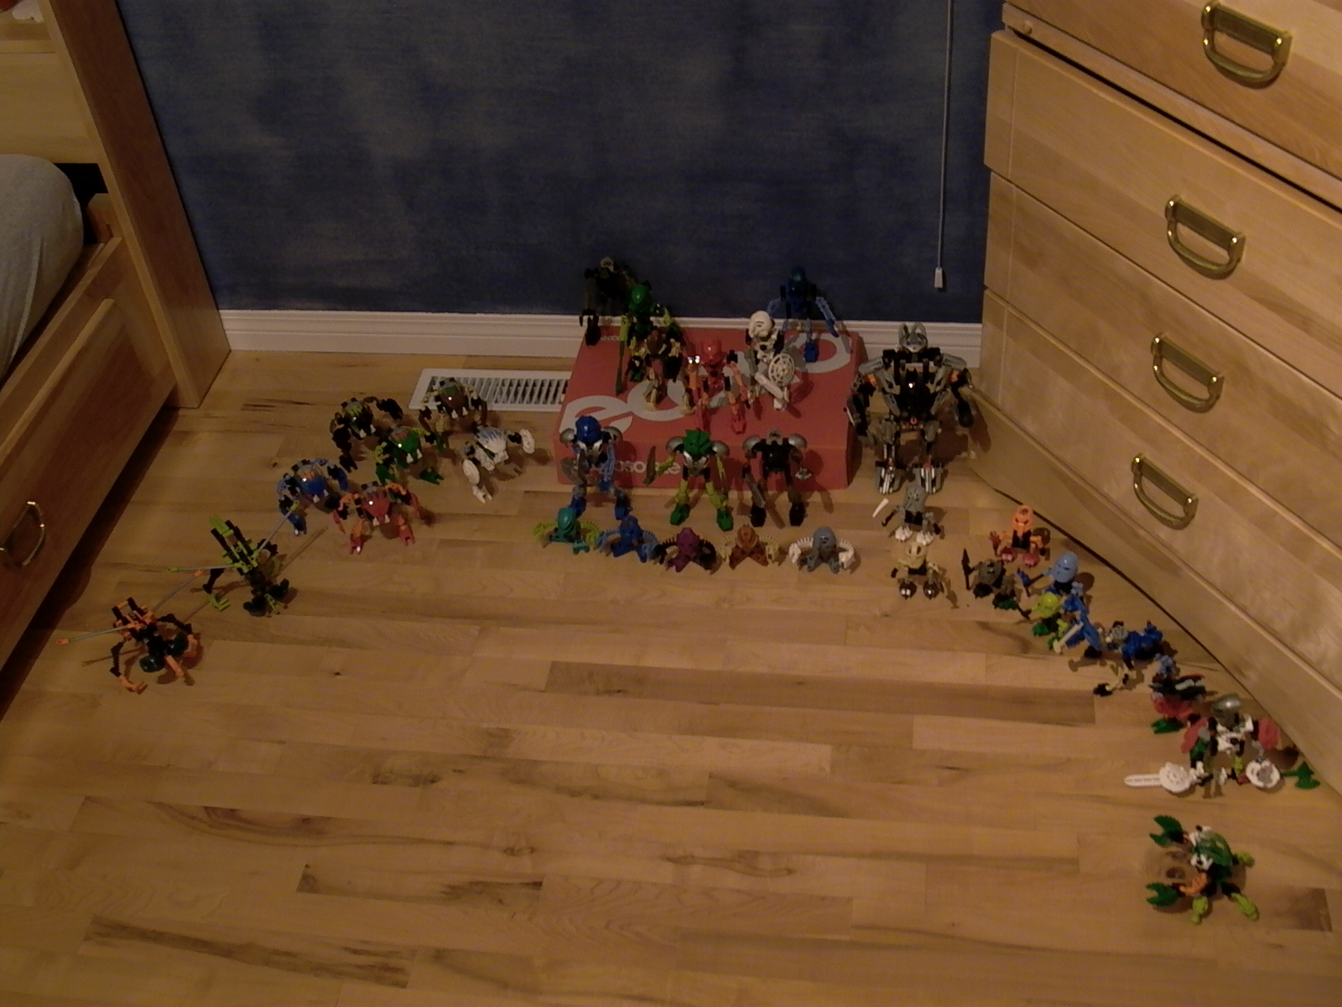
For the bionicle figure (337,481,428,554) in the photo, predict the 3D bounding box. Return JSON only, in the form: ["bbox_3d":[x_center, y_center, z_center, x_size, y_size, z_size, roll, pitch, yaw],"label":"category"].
[{"bbox_3d":[-0.446,0.015,2.274,0.130,0.090,0.095,-12,41,-7],"label":"bionicle figure"}]

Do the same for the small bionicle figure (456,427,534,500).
[{"bbox_3d":[-0.282,-0.080,2.354,0.122,0.086,0.082,-32,47,-26],"label":"small bionicle figure"}]

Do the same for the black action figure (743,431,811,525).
[{"bbox_3d":[0.156,-0.040,2.192,0.100,0.172,0.084,0,42,7],"label":"black action figure"}]

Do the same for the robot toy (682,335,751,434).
[{"bbox_3d":[0.079,-0.200,2.380,0.099,0.162,0.081,-2,42,4],"label":"robot toy"}]

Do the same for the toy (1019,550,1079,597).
[{"bbox_3d":[0.539,0.102,2.054,0.083,0.084,0.083,-28,46,-23],"label":"toy"}]

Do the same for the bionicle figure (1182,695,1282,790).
[{"bbox_3d":[0.731,0.296,1.902,0.131,0.141,0.091,9,44,16],"label":"bionicle figure"}]

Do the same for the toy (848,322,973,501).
[{"bbox_3d":[0.354,-0.145,2.210,0.185,0.285,0.110,0,41,7],"label":"toy"}]

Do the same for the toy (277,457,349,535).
[{"bbox_3d":[-0.608,-0.038,2.469,0.111,0.093,0.096,-29,46,-24],"label":"toy"}]

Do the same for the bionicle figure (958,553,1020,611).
[{"bbox_3d":[0.485,0.104,2.198,0.084,0.073,0.063,21,48,27],"label":"bionicle figure"}]

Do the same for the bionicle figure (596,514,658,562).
[{"bbox_3d":[-0.067,0.044,2.337,0.083,0.063,0.061,8,43,15],"label":"bionicle figure"}]

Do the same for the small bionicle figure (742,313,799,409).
[{"bbox_3d":[0.156,-0.222,2.281,0.085,0.165,0.080,8,43,16],"label":"small bionicle figure"}]

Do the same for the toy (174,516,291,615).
[{"bbox_3d":[-0.637,0.095,2.204,0.150,0.090,0.145,-32,47,-27],"label":"toy"}]

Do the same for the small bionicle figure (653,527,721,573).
[{"bbox_3d":[0.024,0.063,2.172,0.093,0.066,0.056,-5,41,2],"label":"small bionicle figure"}]

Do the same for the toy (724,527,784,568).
[{"bbox_3d":[0.119,0.059,2.167,0.086,0.064,0.054,-4,41,2],"label":"toy"}]

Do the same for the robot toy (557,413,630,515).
[{"bbox_3d":[-0.123,-0.072,2.383,0.096,0.184,0.086,-1,42,5],"label":"robot toy"}]

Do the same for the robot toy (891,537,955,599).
[{"bbox_3d":[0.352,0.094,2.083,0.076,0.086,0.078,1,42,7],"label":"robot toy"}]

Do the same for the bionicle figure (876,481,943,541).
[{"bbox_3d":[0.374,0.009,2.302,0.084,0.095,0.061,8,43,15],"label":"bionicle figure"}]

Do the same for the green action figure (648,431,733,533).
[{"bbox_3d":[0.031,-0.041,2.223,0.130,0.163,0.075,5,42,13],"label":"green action figure"}]

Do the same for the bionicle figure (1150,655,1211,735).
[{"bbox_3d":[0.686,0.254,1.990,0.079,0.096,0.081,30,52,33],"label":"bionicle figure"}]

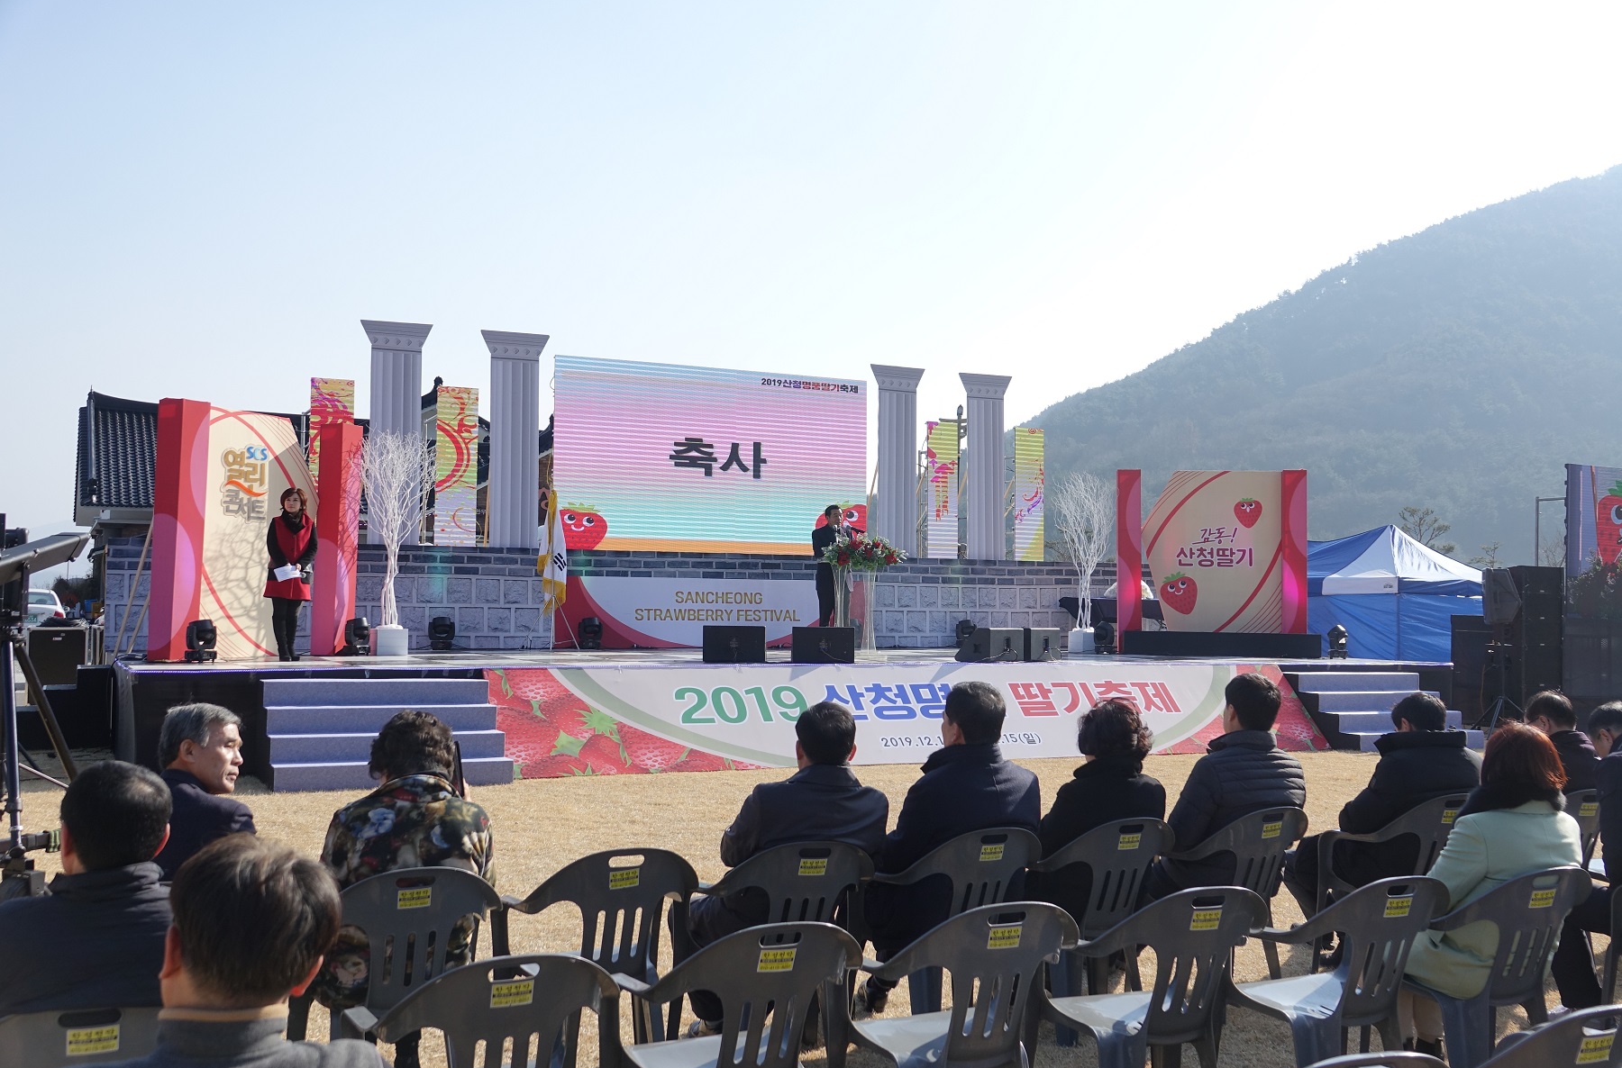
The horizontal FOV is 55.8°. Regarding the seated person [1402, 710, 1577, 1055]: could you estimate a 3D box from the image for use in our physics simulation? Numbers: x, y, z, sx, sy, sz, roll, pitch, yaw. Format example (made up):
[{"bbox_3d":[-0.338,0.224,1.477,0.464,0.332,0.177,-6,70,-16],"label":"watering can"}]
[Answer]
[{"bbox_3d":[1.913,1.136,4.603,0.540,1.161,0.680,2,-3,-20],"label":"seated person"}]

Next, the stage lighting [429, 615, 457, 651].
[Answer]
[{"bbox_3d":[-4.377,1.182,18.200,0.310,0.405,0.250,2,-4,-20],"label":"stage lighting"}]

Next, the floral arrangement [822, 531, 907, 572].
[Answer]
[{"bbox_3d":[0.629,0.210,18.100,0.930,0.470,0.500,2,-4,-27],"label":"floral arrangement"}]

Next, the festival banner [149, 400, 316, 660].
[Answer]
[{"bbox_3d":[-5.395,0.013,14.460,0.320,2.342,1.630,-1,-4,31],"label":"festival banner"}]

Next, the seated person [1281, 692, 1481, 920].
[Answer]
[{"bbox_3d":[2.475,1.267,6.660,0.580,1.180,0.780,2,-3,-27],"label":"seated person"}]

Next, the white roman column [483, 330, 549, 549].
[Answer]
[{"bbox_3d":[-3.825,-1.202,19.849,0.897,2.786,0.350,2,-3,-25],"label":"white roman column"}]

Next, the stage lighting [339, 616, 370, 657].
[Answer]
[{"bbox_3d":[-4.949,1.117,16.663,0.340,0.440,0.320,2,-3,-23],"label":"stage lighting"}]

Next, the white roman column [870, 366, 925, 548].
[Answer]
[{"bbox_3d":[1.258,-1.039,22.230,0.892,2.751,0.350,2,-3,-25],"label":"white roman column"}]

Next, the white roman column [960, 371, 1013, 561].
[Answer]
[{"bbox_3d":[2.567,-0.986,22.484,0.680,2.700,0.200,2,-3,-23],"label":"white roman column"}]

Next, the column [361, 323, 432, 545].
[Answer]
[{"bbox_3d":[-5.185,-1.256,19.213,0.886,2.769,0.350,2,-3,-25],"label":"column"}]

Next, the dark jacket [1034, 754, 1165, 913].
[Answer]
[{"bbox_3d":[1.074,1.100,5.680,0.470,0.590,0.400,2,-4,-27],"label":"dark jacket"}]

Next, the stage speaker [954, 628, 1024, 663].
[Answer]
[{"bbox_3d":[1.796,1.113,15.400,0.450,0.350,0.560,-2,-4,38],"label":"stage speaker"}]

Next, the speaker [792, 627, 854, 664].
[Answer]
[{"bbox_3d":[0.126,1.142,15.758,0.620,0.360,0.480,1,-3,-2],"label":"speaker"}]

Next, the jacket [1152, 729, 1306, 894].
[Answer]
[{"bbox_3d":[1.625,1.075,5.970,0.520,0.640,0.460,2,-3,-25],"label":"jacket"}]

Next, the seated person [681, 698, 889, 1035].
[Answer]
[{"bbox_3d":[-0.118,1.134,5.062,0.580,1.173,0.800,1,-3,-17],"label":"seated person"}]

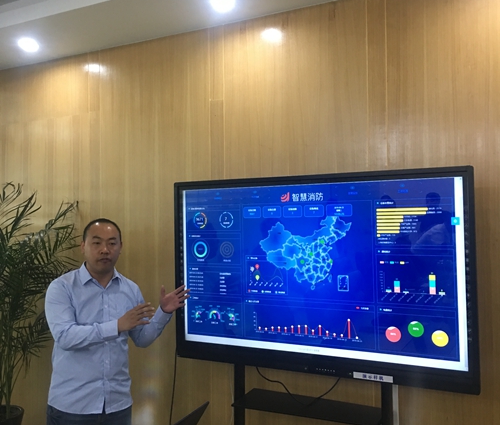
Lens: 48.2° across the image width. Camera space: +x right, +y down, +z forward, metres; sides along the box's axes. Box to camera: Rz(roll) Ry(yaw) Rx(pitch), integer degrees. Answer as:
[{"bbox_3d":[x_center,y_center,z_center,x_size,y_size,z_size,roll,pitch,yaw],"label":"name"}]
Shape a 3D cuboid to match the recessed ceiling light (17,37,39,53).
[{"bbox_3d":[-1.380,-1.053,3.474,0.130,0.050,0.130,-1,-1,29],"label":"recessed ceiling light"}]

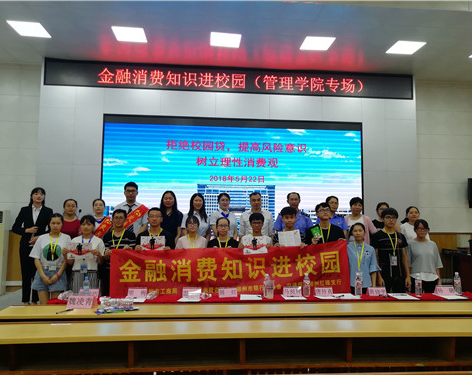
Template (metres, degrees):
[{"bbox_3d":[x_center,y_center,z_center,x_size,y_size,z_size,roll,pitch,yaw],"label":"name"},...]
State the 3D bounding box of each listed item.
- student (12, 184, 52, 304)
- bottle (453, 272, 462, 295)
[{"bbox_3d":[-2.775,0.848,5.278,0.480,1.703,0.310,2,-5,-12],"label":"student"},{"bbox_3d":[2.325,1.017,4.098,0.066,0.236,0.066,1,-3,-5],"label":"bottle"}]

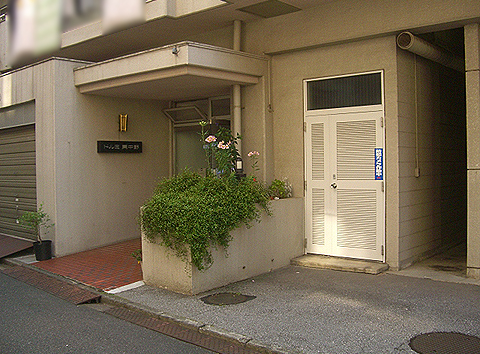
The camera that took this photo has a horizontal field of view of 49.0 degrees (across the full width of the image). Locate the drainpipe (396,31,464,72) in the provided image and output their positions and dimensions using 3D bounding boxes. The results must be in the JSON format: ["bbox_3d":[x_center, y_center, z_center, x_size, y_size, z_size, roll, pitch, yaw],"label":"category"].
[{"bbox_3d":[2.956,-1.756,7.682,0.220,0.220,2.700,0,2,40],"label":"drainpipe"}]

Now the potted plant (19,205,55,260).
[{"bbox_3d":[-3.167,0.851,8.200,0.510,0.870,0.460,-1,2,-14],"label":"potted plant"}]

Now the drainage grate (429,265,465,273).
[{"bbox_3d":[2.747,1.238,7.009,0.420,0.030,0.320,0,2,38],"label":"drainage grate"}]

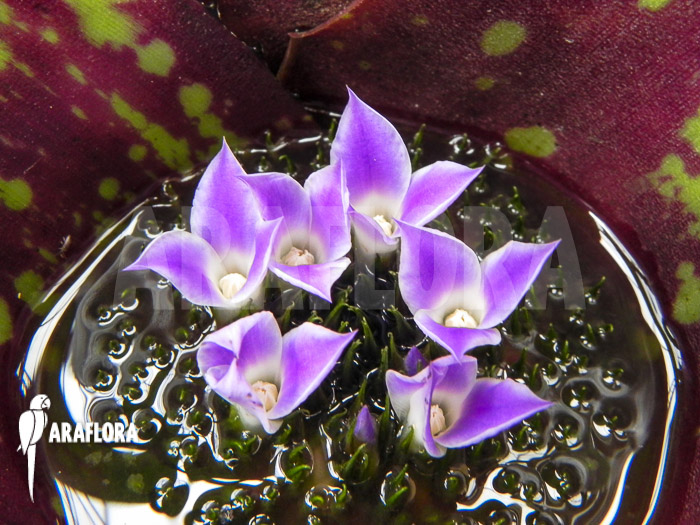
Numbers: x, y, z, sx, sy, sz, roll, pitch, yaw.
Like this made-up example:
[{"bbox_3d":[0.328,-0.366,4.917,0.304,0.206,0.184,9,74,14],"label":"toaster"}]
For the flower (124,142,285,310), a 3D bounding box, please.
[{"bbox_3d":[-0.026,-0.005,0.131,0.028,0.024,0.025,0,45,0],"label":"flower"}]

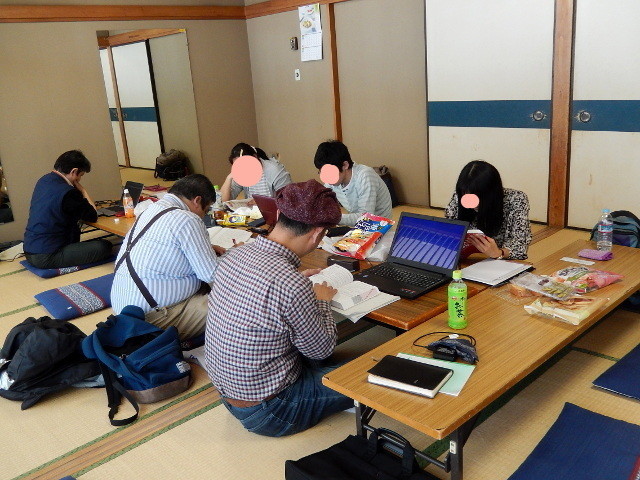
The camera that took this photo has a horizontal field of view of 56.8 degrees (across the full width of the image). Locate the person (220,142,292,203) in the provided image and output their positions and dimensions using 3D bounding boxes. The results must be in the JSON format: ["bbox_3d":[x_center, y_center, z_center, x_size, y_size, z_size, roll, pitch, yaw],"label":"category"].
[{"bbox_3d":[-0.438,-0.360,4.449,0.660,0.780,0.580,-18,21,-40],"label":"person"}]

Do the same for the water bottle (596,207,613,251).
[{"bbox_3d":[1.356,-0.048,2.812,0.067,0.208,0.067,-19,22,-41],"label":"water bottle"}]

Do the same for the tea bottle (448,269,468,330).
[{"bbox_3d":[0.497,0.214,2.143,0.067,0.212,0.067,-4,16,1],"label":"tea bottle"}]

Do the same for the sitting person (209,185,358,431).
[{"bbox_3d":[-0.102,0.203,2.326,0.700,0.870,0.600,-19,22,-41],"label":"sitting person"}]

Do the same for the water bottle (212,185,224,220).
[{"bbox_3d":[-0.714,-0.266,4.098,0.067,0.214,0.067,-19,22,-41],"label":"water bottle"}]

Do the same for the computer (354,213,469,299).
[{"bbox_3d":[0.400,0.048,2.728,0.440,0.220,0.385,-19,22,-41],"label":"computer"}]

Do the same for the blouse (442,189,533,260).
[{"bbox_3d":[0.897,-0.049,3.095,0.460,0.470,0.360,6,19,32],"label":"blouse"}]

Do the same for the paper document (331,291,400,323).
[{"bbox_3d":[0.161,0.255,2.400,0.297,0.012,0.215,-18,21,-40],"label":"paper document"}]

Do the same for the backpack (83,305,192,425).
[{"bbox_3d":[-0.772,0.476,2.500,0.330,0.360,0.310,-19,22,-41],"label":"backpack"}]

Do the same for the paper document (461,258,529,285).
[{"bbox_3d":[0.768,0.134,2.633,0.300,0.020,0.225,-18,21,-40],"label":"paper document"}]

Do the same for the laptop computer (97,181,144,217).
[{"bbox_3d":[-1.549,-0.326,4.529,0.320,0.190,0.285,-18,21,-40],"label":"laptop computer"}]

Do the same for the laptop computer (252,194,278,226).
[{"bbox_3d":[-0.179,-0.185,3.639,0.310,0.210,0.340,-18,21,-40],"label":"laptop computer"}]

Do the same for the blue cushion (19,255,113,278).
[{"bbox_3d":[-1.887,0.138,4.501,0.590,0.050,0.570,-19,22,-41],"label":"blue cushion"}]

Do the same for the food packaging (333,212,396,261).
[{"bbox_3d":[0.237,-0.025,3.134,0.240,0.060,0.310,11,49,43],"label":"food packaging"}]

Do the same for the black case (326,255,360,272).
[{"bbox_3d":[0.116,0.112,2.836,0.053,0.043,0.164,-18,21,-40],"label":"black case"}]

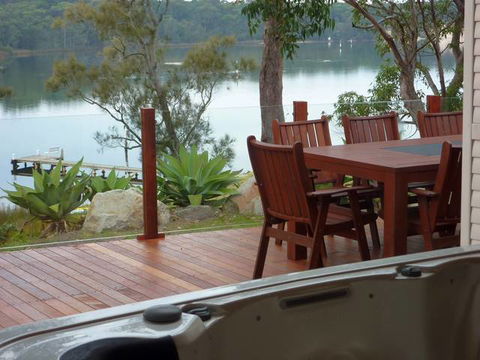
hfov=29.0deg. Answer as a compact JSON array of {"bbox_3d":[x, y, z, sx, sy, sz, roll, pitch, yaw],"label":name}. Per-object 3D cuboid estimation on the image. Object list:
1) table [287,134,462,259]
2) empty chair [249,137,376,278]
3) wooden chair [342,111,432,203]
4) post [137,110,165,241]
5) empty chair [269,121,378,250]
[{"bbox_3d":[1.565,0.139,6.460,2.222,0.758,1.116,-6,10,-31],"label":"table"},{"bbox_3d":[0.441,0.183,5.707,0.651,0.923,0.571,-7,11,-36],"label":"empty chair"},{"bbox_3d":[1.189,-0.029,7.032,0.571,0.923,0.651,-6,10,-33],"label":"wooden chair"},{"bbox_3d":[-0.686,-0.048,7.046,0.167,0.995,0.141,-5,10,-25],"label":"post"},{"bbox_3d":[0.621,0.026,6.719,0.571,0.923,0.651,-7,11,-35],"label":"empty chair"}]

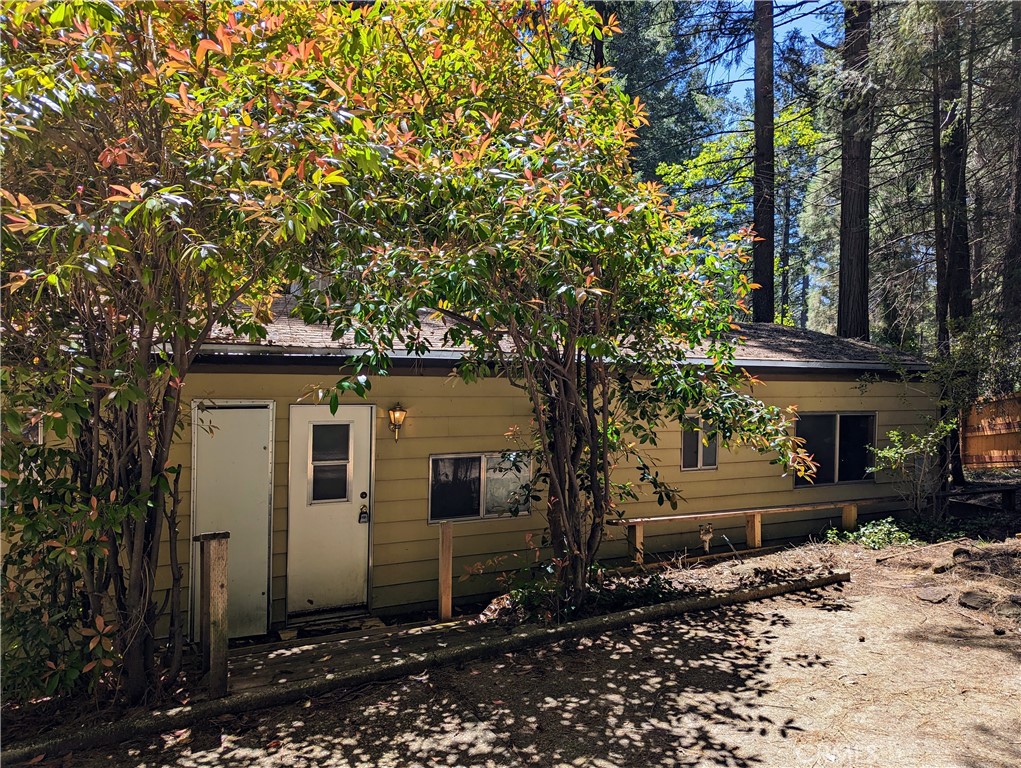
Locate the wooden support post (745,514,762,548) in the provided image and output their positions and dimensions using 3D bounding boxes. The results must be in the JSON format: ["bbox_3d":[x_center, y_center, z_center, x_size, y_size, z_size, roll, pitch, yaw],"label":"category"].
[{"bbox_3d":[2.931,1.766,8.550,0.100,0.395,0.150,1,2,-26],"label":"wooden support post"}]

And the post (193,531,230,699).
[{"bbox_3d":[-2.139,1.650,5.100,0.190,1.125,0.190,1,2,-26],"label":"post"}]

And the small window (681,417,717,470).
[{"bbox_3d":[2.367,0.741,8.860,0.585,0.688,0.080,1,2,-26],"label":"small window"}]

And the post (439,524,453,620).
[{"bbox_3d":[-0.610,1.747,6.650,0.095,0.911,0.090,1,2,-26],"label":"post"}]

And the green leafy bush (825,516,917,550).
[{"bbox_3d":[4.480,1.840,8.850,0.950,0.270,0.600,1,2,-26],"label":"green leafy bush"}]

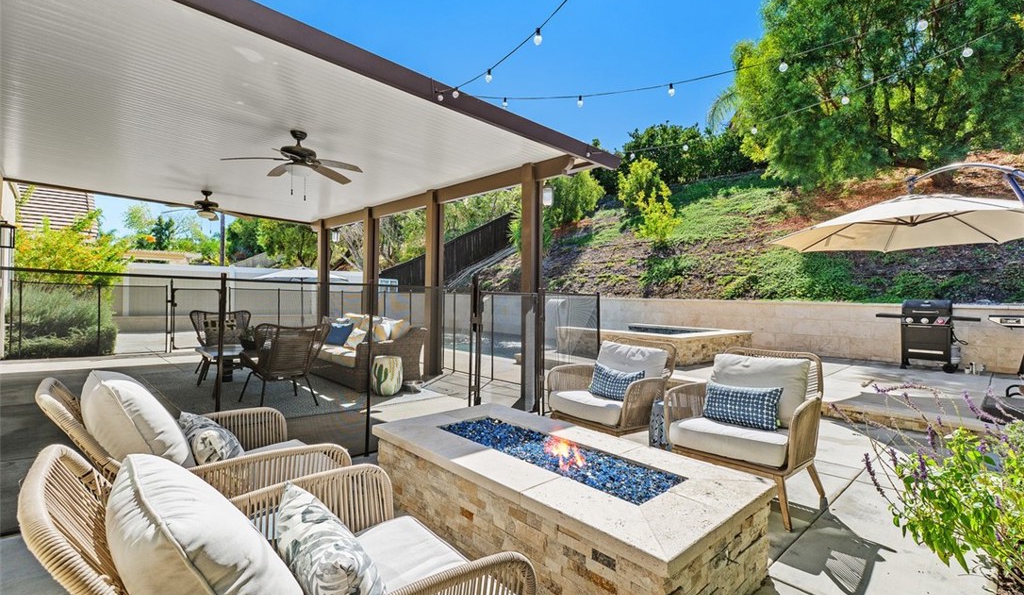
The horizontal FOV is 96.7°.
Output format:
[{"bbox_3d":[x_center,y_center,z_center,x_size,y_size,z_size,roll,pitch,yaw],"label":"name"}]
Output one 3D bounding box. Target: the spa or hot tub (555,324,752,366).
[{"bbox_3d":[2.500,0.786,8.220,2.200,0.430,2.500,-1,2,-41],"label":"spa or hot tub"}]

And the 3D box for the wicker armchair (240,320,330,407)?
[{"bbox_3d":[-2.560,0.727,5.090,0.770,0.870,0.720,-1,2,-40],"label":"wicker armchair"}]

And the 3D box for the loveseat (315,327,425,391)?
[{"bbox_3d":[-2.200,0.738,6.570,0.920,0.780,2.000,-1,2,-44],"label":"loveseat"}]

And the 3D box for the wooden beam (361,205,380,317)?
[{"bbox_3d":[-2.393,-0.209,7.750,0.170,2.613,0.170,-1,2,-44],"label":"wooden beam"}]

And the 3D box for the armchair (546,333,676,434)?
[{"bbox_3d":[0.790,0.801,3.660,0.760,0.830,0.740,-1,2,-40],"label":"armchair"}]

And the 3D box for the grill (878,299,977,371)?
[{"bbox_3d":[6.350,0.529,7.000,0.550,1.050,1.150,-1,2,-45],"label":"grill"}]

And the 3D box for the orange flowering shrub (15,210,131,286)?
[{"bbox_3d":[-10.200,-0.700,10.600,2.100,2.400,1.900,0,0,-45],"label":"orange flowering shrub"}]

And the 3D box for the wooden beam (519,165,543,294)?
[{"bbox_3d":[0.213,-0.122,4.850,0.170,2.612,0.170,-1,2,-44],"label":"wooden beam"}]

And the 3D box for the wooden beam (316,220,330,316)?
[{"bbox_3d":[-3.790,-0.246,9.150,0.170,2.604,0.170,-1,2,-44],"label":"wooden beam"}]

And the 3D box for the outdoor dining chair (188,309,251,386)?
[{"bbox_3d":[-4.270,0.673,6.680,0.770,0.880,0.720,-1,2,-44],"label":"outdoor dining chair"}]

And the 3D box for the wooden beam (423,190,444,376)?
[{"bbox_3d":[-1.093,-0.173,6.380,0.170,2.625,0.170,-1,2,-44],"label":"wooden beam"}]

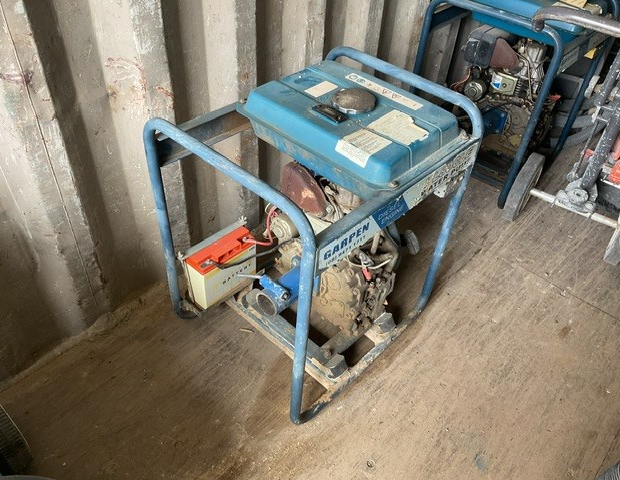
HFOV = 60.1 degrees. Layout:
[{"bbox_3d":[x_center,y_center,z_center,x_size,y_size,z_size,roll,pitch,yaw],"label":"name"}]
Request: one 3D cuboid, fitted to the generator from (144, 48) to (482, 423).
[{"bbox_3d":[0.004,-0.029,1.326,0.488,0.677,0.565,34,50,29],"label":"generator"}]

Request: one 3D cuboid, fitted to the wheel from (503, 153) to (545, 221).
[{"bbox_3d":[0.754,-0.181,1.890,0.041,0.252,0.252,27,47,24],"label":"wheel"}]

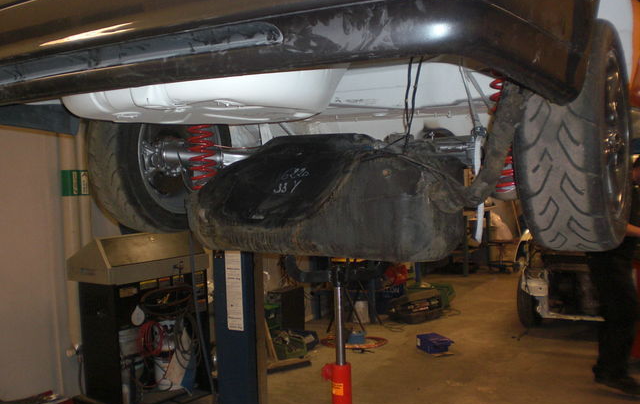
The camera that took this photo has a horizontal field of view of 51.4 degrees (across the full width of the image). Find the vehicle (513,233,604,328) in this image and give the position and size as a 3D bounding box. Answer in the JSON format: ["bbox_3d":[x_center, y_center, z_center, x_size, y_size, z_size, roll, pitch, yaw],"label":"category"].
[{"bbox_3d":[3.020,0.235,6.570,1.670,1.370,4.250,0,5,24],"label":"vehicle"}]

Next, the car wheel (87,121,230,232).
[{"bbox_3d":[-0.603,-0.180,2.587,0.215,0.610,0.610,1,5,31],"label":"car wheel"}]

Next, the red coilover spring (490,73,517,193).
[{"bbox_3d":[0.525,-0.203,1.840,0.100,0.370,0.100,1,9,31],"label":"red coilover spring"}]

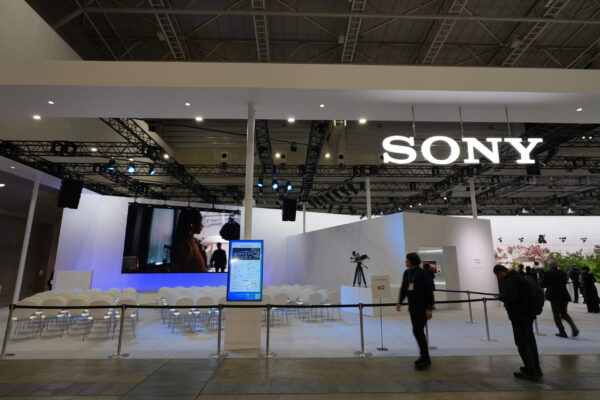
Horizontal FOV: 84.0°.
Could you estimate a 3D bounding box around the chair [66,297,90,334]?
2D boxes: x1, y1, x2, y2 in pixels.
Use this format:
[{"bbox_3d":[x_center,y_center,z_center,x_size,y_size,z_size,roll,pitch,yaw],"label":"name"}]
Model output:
[{"bbox_3d":[-5.187,2.756,7.862,0.520,0.820,0.530,3,-12,-16],"label":"chair"}]

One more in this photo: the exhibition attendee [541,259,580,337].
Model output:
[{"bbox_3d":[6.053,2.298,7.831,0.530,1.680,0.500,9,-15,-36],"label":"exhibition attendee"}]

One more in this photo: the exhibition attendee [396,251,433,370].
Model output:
[{"bbox_3d":[1.872,1.765,5.426,0.400,1.740,0.500,8,-14,-33],"label":"exhibition attendee"}]

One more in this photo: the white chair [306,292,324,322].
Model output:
[{"bbox_3d":[0.402,3.212,10.032,0.510,0.810,0.530,7,-14,-29],"label":"white chair"}]

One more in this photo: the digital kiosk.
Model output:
[{"bbox_3d":[-1.097,1.874,6.752,0.700,2.080,0.320,0,-12,-2],"label":"digital kiosk"}]

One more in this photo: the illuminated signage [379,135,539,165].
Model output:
[{"bbox_3d":[3.852,-1.149,7.802,3.839,0.692,0.150,0,-12,-2],"label":"illuminated signage"}]

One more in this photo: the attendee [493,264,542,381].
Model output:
[{"bbox_3d":[3.293,1.761,4.976,0.580,1.560,0.500,-5,-13,23],"label":"attendee"}]

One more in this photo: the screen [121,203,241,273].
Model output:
[{"bbox_3d":[-6.411,2.257,18.747,6.125,3.633,0.150,5,-13,-23],"label":"screen"}]

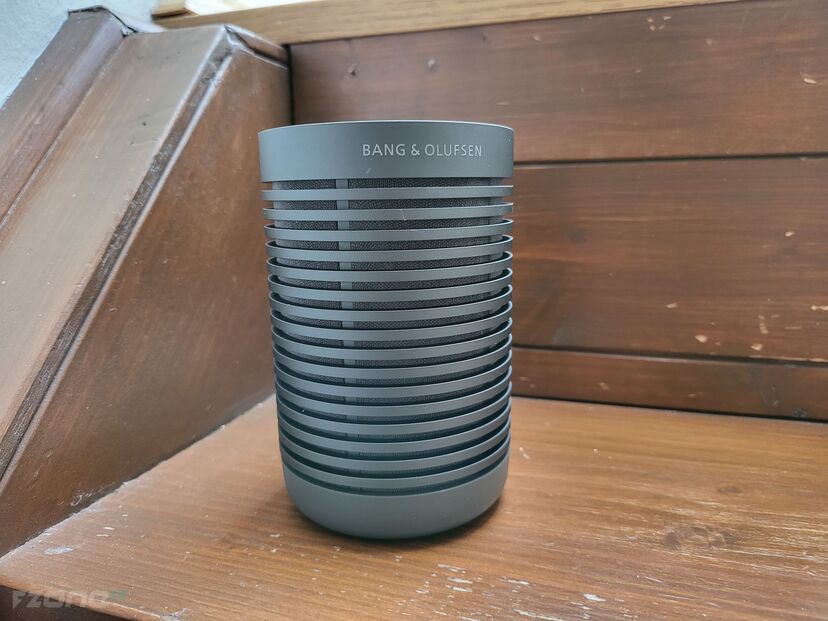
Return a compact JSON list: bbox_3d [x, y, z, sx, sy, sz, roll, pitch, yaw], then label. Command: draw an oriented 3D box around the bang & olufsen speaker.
[{"bbox_3d":[-0.007,0.005,0.198,0.081,0.124,0.081,-5,12,-17],"label":"bang & olufsen speaker"}]

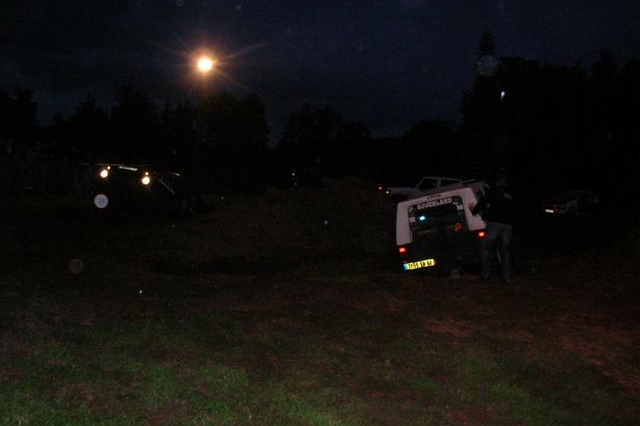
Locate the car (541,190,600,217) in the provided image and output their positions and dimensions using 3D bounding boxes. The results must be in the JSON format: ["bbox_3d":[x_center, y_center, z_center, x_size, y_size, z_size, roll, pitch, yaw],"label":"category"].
[{"bbox_3d":[13.020,-0.476,33.500,3.800,1.400,1.620,-2,4,-45],"label":"car"}]

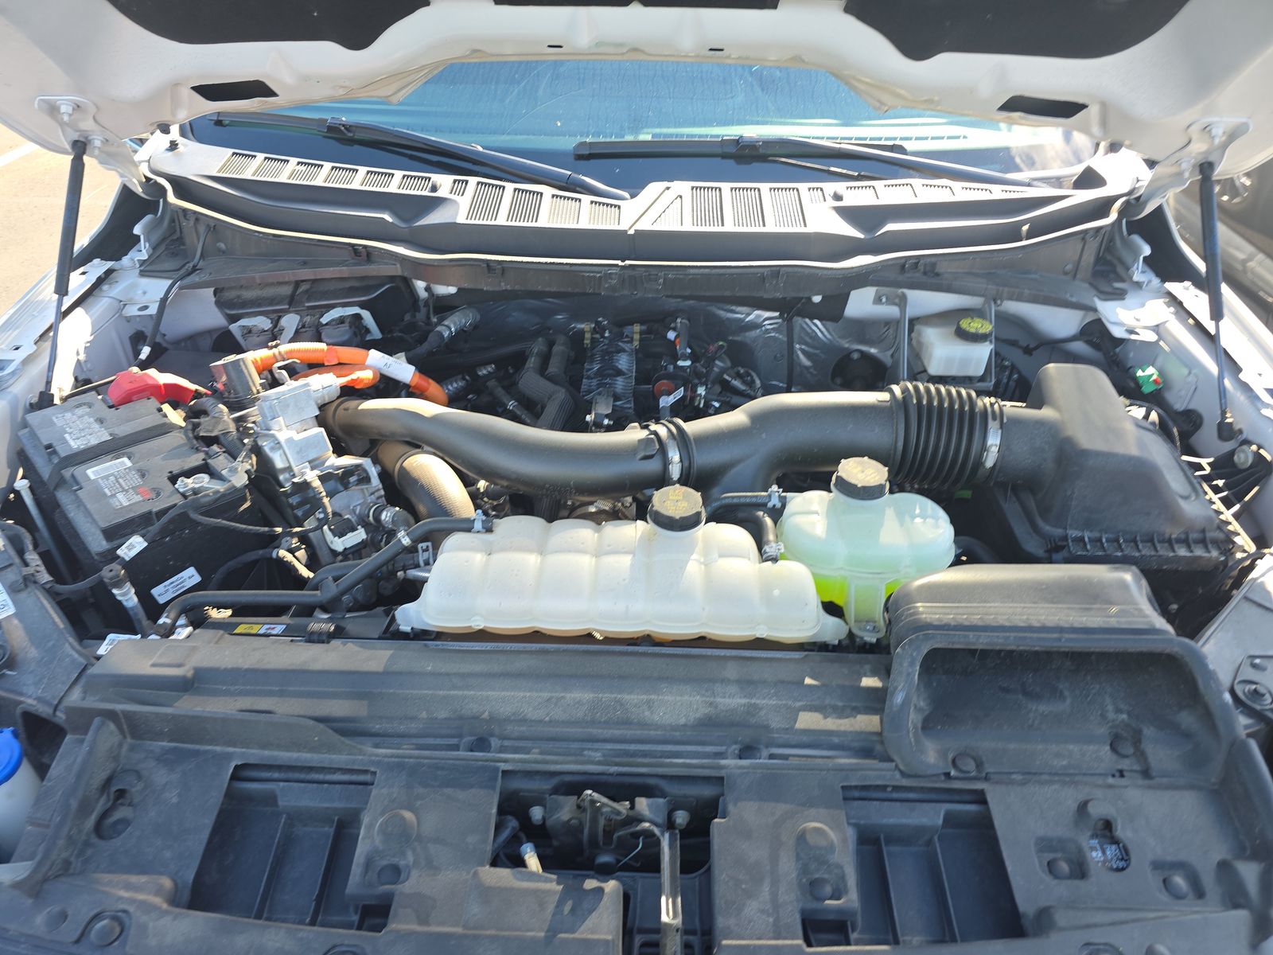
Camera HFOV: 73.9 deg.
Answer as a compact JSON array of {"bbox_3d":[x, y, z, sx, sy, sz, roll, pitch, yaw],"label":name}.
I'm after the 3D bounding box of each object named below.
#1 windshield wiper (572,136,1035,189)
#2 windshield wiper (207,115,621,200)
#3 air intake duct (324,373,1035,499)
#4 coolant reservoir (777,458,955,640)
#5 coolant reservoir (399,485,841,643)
[{"bbox_3d":[0.295,-0.536,1.431,0.780,0.075,0.070,4,33,-2],"label":"windshield wiper"},{"bbox_3d":[-0.384,-0.563,1.446,0.800,0.075,0.075,16,36,14],"label":"windshield wiper"},{"bbox_3d":[0.056,-0.048,1.077,0.920,0.160,0.200,2,33,1],"label":"air intake duct"},{"bbox_3d":[0.271,0.078,1.013,0.200,0.195,0.150,1,33,0],"label":"coolant reservoir"},{"bbox_3d":[-0.017,0.094,0.962,0.475,0.165,0.160,2,33,1],"label":"coolant reservoir"}]

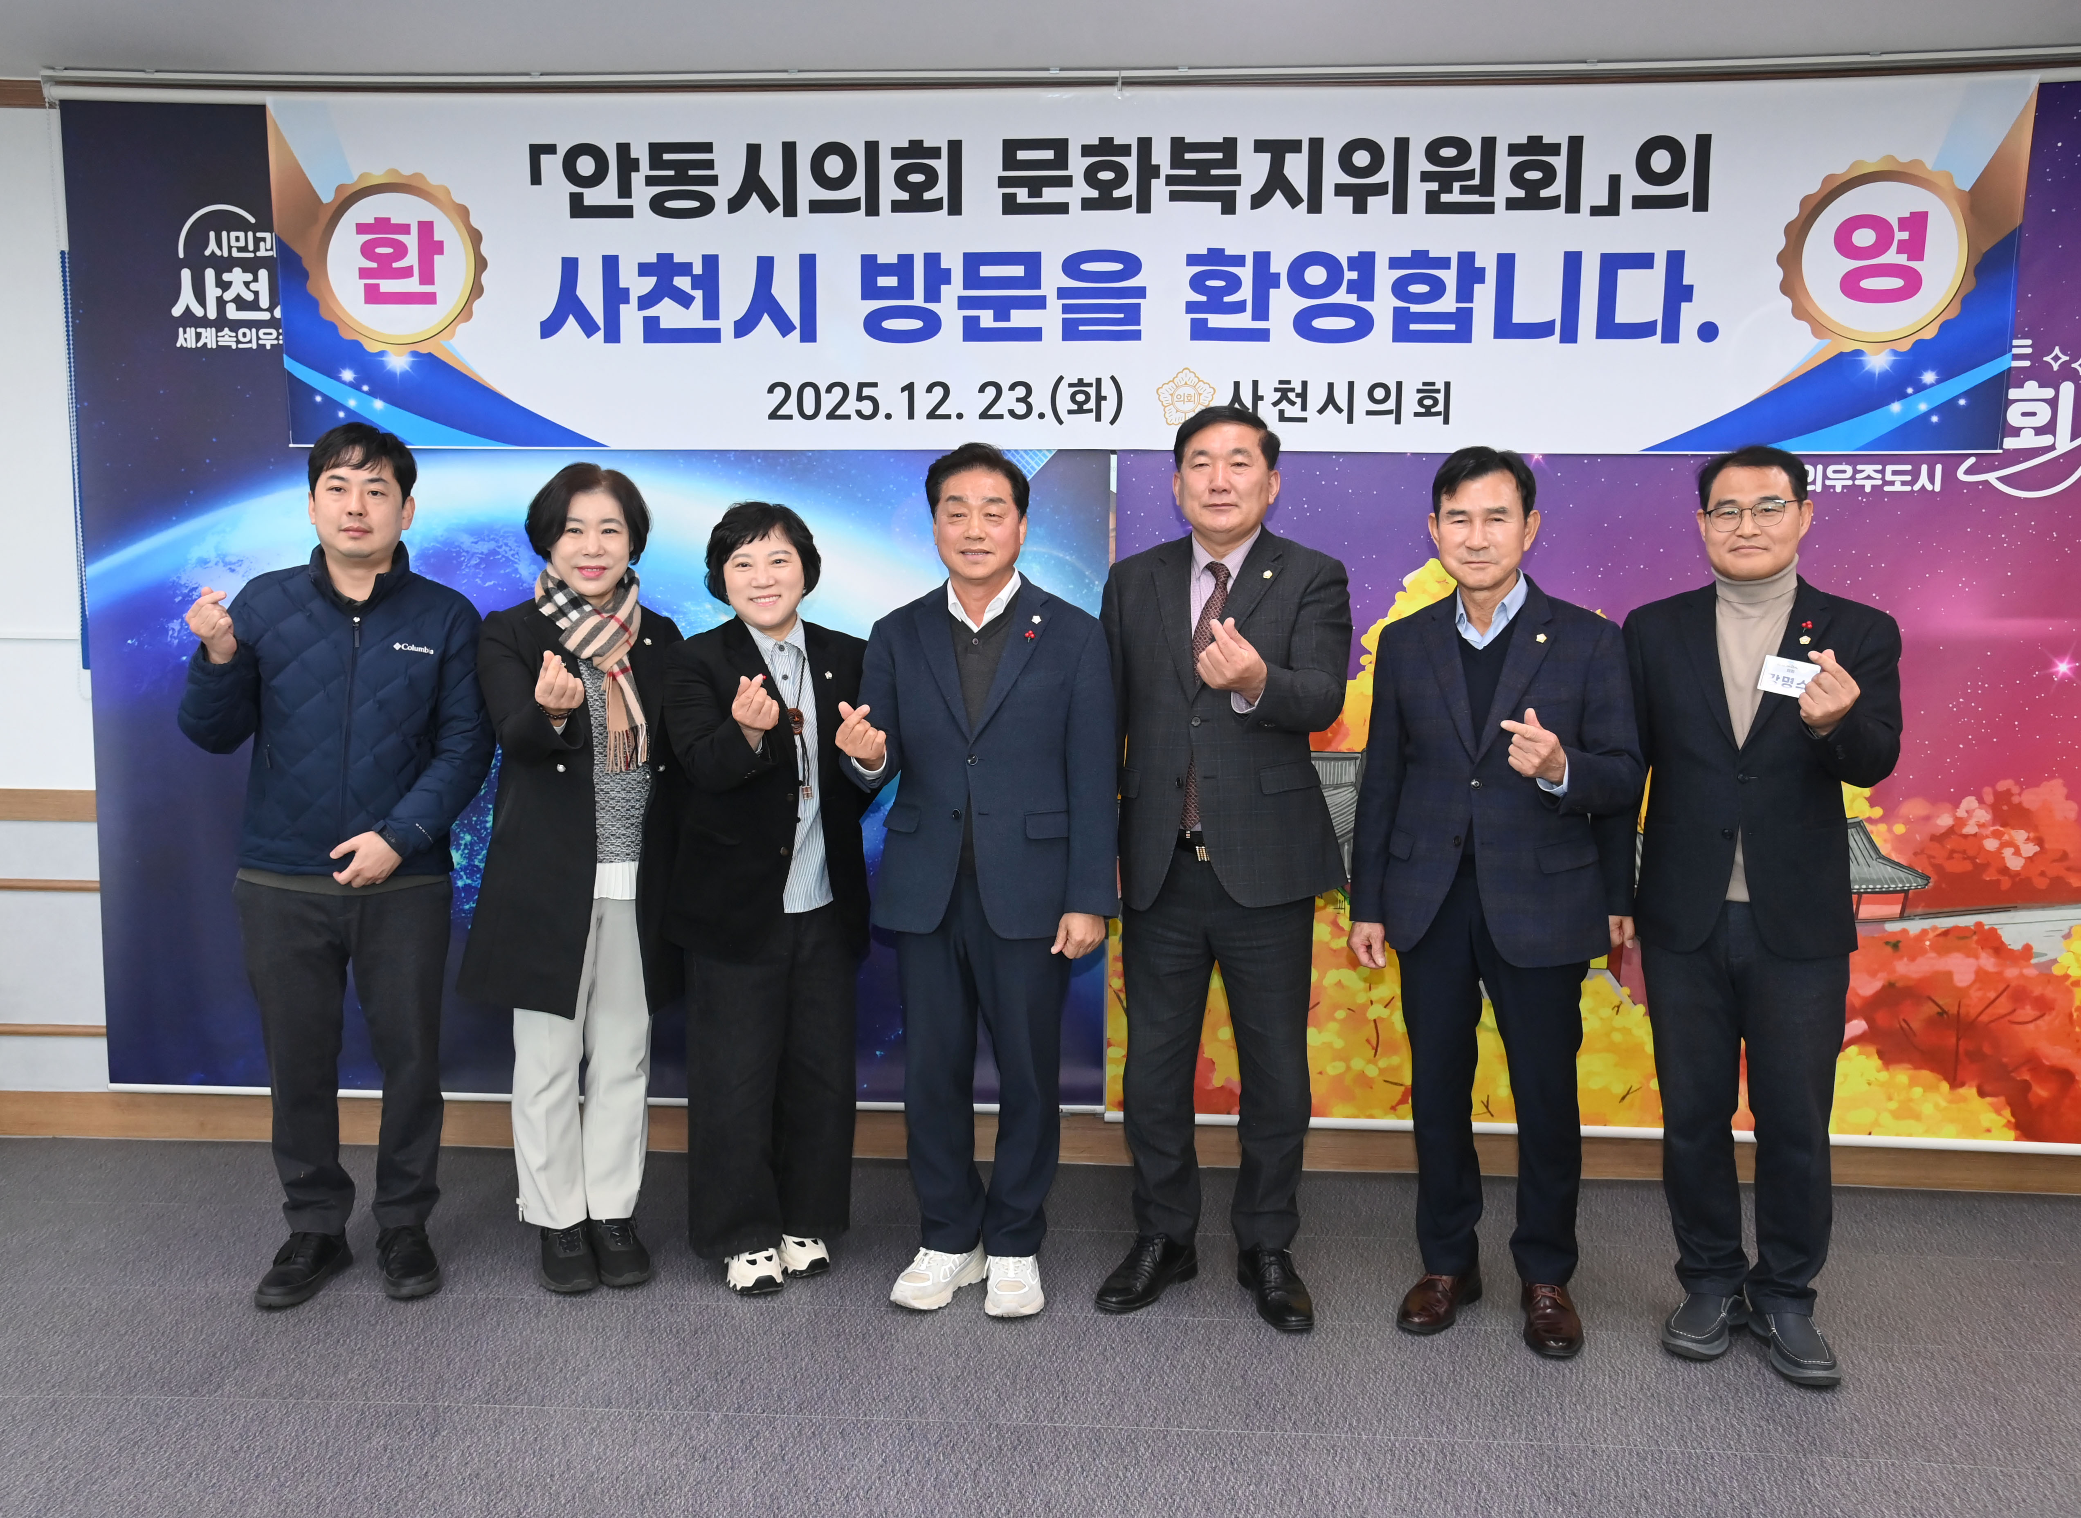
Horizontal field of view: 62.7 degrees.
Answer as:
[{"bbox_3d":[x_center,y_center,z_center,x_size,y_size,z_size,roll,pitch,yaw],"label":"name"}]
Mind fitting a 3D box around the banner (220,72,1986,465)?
[{"bbox_3d":[0.181,-1.135,3.979,4.000,0.805,0.020,1,5,3],"label":"banner"}]

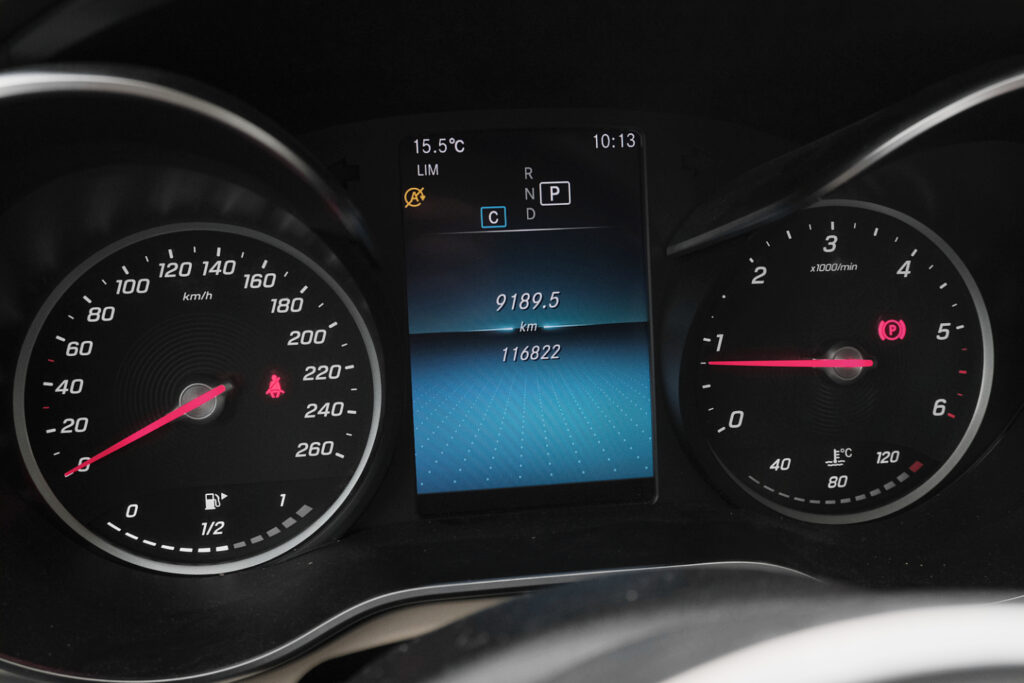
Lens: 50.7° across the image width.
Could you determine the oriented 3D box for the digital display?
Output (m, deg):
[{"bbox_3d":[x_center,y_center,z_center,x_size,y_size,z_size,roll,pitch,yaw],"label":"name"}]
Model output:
[{"bbox_3d":[0.006,-0.006,0.351,0.077,0.122,0.010,-3,3,-9],"label":"digital display"}]

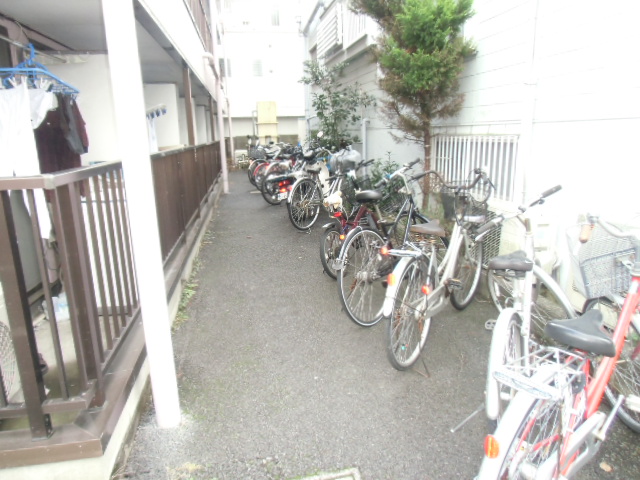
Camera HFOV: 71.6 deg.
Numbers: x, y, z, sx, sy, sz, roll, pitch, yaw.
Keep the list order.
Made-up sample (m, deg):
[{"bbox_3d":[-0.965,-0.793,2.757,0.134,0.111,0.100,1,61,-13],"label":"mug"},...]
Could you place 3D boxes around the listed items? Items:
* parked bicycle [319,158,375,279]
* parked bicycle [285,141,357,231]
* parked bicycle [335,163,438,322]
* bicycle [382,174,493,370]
[{"bbox_3d":[0.390,-0.247,4.470,0.540,1.030,1.506,7,16,32],"label":"parked bicycle"},{"bbox_3d":[0.119,-0.788,6.665,0.570,1.060,1.824,9,17,38],"label":"parked bicycle"},{"bbox_3d":[0.643,-0.026,3.470,0.550,1.060,1.786,9,17,36],"label":"parked bicycle"},{"bbox_3d":[0.793,0.113,2.879,0.570,1.060,1.739,8,16,33],"label":"bicycle"}]

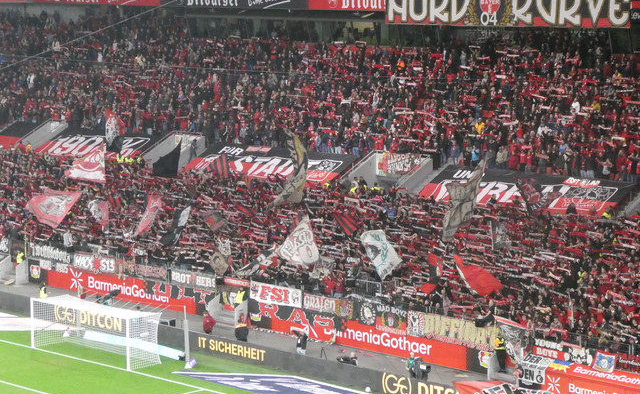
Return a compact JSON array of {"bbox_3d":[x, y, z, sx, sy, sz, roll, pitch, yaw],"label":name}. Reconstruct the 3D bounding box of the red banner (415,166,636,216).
[{"bbox_3d":[11.172,-0.331,91.178,12.765,0.250,3.197,7,37,43],"label":"red banner"}]

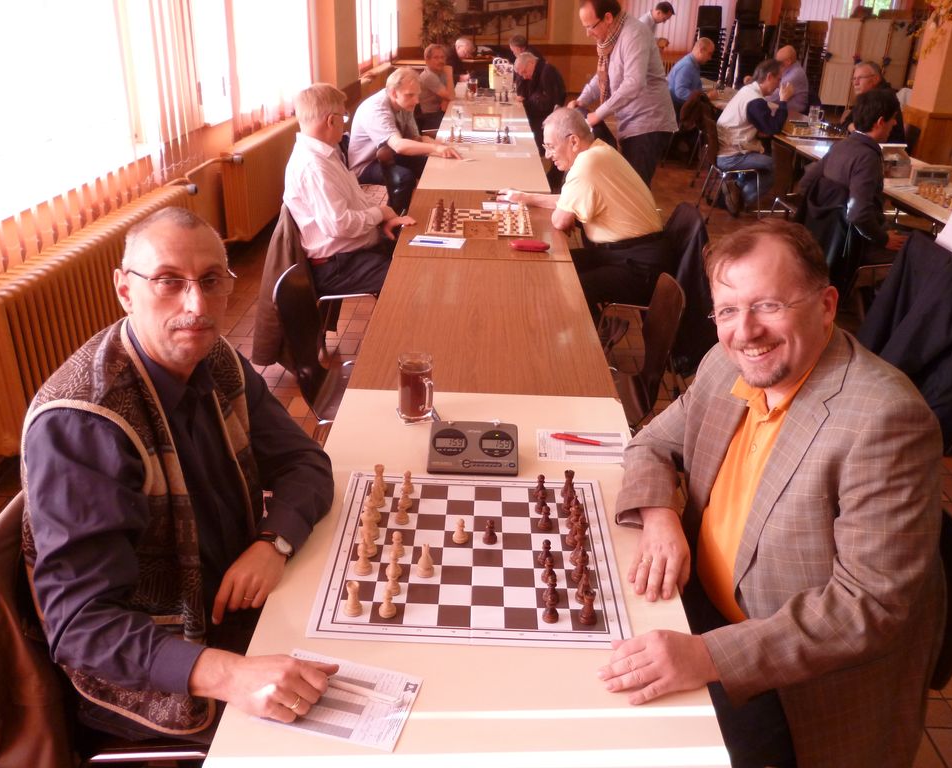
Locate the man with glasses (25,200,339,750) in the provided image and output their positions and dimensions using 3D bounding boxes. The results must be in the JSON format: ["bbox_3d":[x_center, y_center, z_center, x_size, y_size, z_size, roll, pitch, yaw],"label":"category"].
[{"bbox_3d":[-0.438,0.387,1.482,0.730,1.350,0.600,20,30,34],"label":"man with glasses"}]

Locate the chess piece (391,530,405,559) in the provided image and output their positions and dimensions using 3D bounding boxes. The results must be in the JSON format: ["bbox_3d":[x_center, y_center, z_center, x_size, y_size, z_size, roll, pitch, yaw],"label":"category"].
[{"bbox_3d":[-0.145,0.299,1.555,0.029,0.049,0.029,2,25,0],"label":"chess piece"}]

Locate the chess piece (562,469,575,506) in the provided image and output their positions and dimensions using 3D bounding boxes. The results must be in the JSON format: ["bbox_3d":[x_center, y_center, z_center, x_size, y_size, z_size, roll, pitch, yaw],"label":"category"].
[{"bbox_3d":[0.192,0.205,1.710,0.029,0.056,0.029,2,25,0],"label":"chess piece"}]

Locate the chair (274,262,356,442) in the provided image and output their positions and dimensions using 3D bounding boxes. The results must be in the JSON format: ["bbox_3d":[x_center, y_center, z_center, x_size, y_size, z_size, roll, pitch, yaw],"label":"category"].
[{"bbox_3d":[-0.383,0.045,2.833,0.530,0.840,0.460,2,25,0],"label":"chair"}]

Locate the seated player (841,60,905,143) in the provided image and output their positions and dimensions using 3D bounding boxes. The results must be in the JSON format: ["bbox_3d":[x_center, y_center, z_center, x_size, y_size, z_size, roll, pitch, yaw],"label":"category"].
[{"bbox_3d":[3.192,-1.941,6.771,0.760,1.290,0.560,0,25,-5],"label":"seated player"}]

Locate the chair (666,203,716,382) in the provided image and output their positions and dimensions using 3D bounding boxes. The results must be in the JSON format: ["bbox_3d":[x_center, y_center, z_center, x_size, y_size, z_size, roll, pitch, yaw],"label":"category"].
[{"bbox_3d":[0.773,-0.411,3.963,0.520,0.850,0.500,2,25,0],"label":"chair"}]

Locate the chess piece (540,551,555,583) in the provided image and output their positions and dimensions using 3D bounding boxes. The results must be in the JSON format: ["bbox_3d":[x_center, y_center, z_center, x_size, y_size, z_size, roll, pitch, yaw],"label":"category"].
[{"bbox_3d":[0.130,0.326,1.462,0.027,0.047,0.027,2,25,0],"label":"chess piece"}]

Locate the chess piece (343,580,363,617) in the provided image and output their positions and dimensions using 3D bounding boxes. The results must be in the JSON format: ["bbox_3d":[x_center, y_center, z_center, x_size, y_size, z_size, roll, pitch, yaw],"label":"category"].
[{"bbox_3d":[-0.201,0.351,1.359,0.032,0.052,0.032,2,25,0],"label":"chess piece"}]

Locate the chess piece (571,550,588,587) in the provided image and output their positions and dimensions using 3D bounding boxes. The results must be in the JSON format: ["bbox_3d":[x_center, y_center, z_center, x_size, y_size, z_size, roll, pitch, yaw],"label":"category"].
[{"bbox_3d":[0.186,0.313,1.453,0.030,0.066,0.030,2,25,0],"label":"chess piece"}]

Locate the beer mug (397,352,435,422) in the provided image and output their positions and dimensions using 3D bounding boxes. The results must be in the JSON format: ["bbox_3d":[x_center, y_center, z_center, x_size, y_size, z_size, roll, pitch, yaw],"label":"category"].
[{"bbox_3d":[-0.138,0.010,1.996,0.082,0.141,0.110,-11,28,-25],"label":"beer mug"}]

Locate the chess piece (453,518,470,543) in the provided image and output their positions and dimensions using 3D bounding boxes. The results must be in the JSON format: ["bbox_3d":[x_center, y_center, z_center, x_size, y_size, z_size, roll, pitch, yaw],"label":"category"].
[{"bbox_3d":[-0.028,0.281,1.603,0.029,0.049,0.029,2,25,0],"label":"chess piece"}]

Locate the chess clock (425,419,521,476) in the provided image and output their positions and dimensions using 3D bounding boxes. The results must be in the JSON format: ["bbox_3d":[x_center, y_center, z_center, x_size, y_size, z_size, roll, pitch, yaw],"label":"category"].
[{"bbox_3d":[-0.005,0.141,1.820,0.190,0.066,0.120,2,25,0],"label":"chess clock"}]

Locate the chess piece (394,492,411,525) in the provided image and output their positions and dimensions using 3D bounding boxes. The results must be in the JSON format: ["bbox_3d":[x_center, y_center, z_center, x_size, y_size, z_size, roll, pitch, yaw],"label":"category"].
[{"bbox_3d":[-0.144,0.252,1.654,0.029,0.051,0.029,2,25,0],"label":"chess piece"}]

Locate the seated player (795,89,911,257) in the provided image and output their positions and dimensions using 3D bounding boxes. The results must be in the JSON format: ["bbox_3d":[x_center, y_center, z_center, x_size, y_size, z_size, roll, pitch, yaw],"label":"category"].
[{"bbox_3d":[2.033,-0.887,4.434,0.780,1.305,0.550,-1,25,-7],"label":"seated player"}]

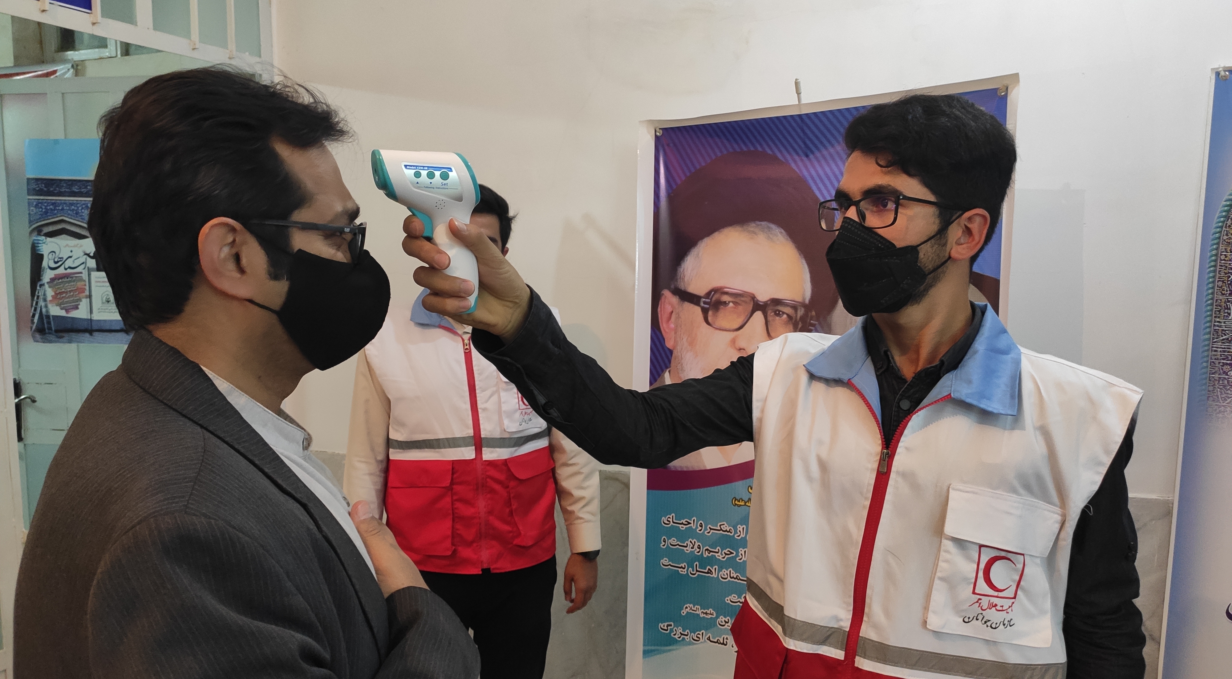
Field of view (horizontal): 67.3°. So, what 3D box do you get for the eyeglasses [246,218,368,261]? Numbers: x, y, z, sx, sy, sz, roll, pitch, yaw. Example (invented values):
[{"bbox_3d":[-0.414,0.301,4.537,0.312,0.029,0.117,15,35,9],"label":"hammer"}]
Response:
[{"bbox_3d":[-0.287,-0.085,0.793,0.138,0.042,0.141,3,7,-16],"label":"eyeglasses"}]

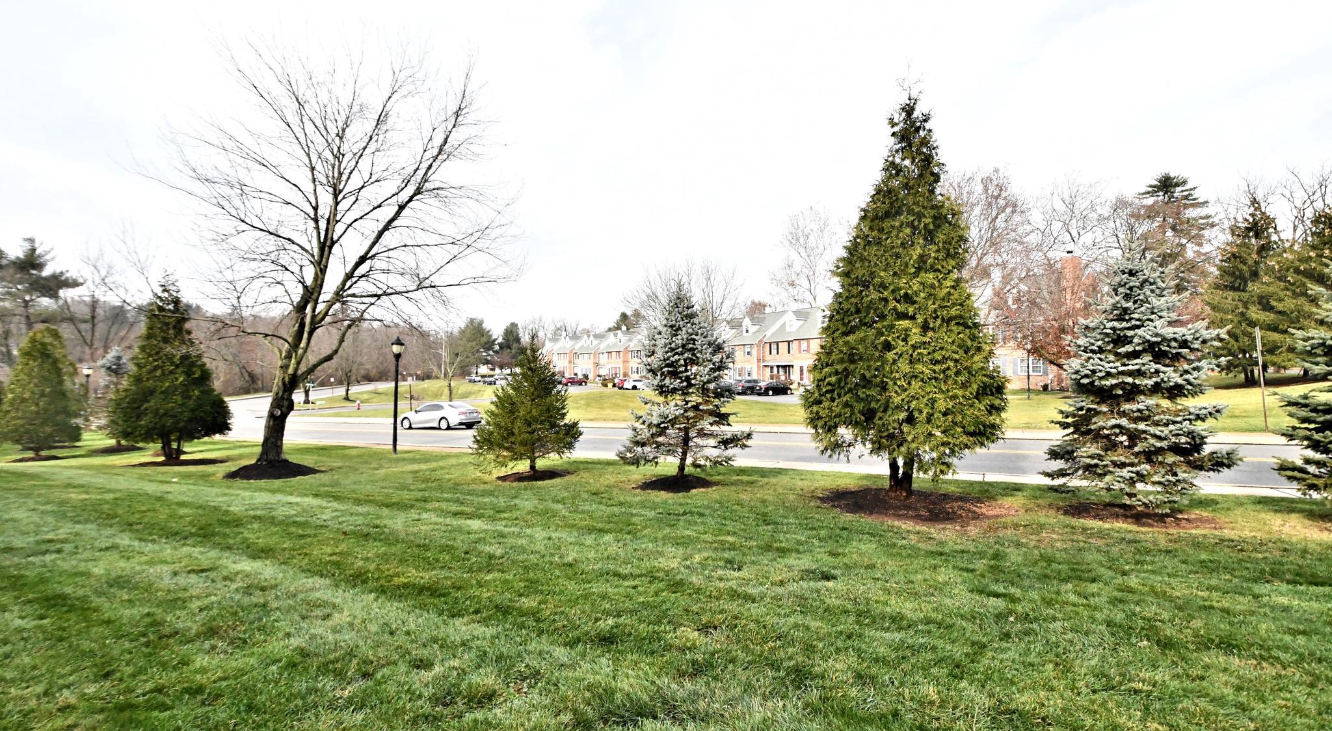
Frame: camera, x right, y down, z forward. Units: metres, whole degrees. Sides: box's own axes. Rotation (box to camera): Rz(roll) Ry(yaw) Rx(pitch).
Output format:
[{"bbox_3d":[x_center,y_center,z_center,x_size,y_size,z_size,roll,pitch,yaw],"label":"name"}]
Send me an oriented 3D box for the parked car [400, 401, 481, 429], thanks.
[{"bbox_3d":[-12.550,2.770,30.720,4.880,1.450,1.840,-2,-1,26],"label":"parked car"}]

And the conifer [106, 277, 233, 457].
[{"bbox_3d":[-14.329,0.135,16.000,2.750,5.191,2.750,0,0,0],"label":"conifer"}]

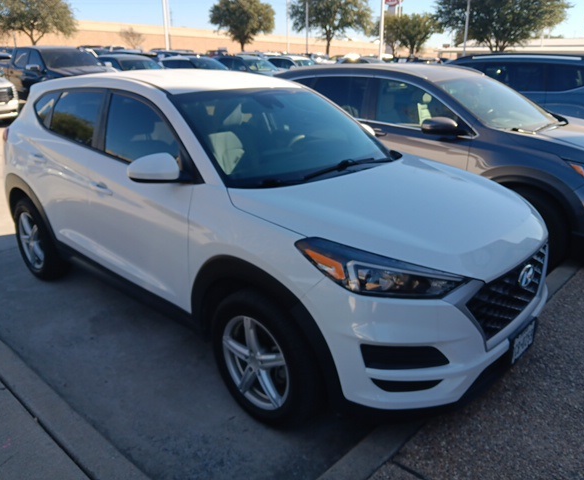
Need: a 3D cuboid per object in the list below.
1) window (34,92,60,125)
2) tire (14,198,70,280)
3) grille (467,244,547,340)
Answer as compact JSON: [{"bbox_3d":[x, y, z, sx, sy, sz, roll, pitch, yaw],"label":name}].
[{"bbox_3d":[-1.931,-1.045,3.773,0.460,0.250,0.060,16,4,43],"label":"window"},{"bbox_3d":[-2.106,-0.005,4.065,0.690,0.690,0.225,16,25,39],"label":"tire"},{"bbox_3d":[1.054,0.215,2.265,0.150,0.310,0.860,16,25,39],"label":"grille"}]

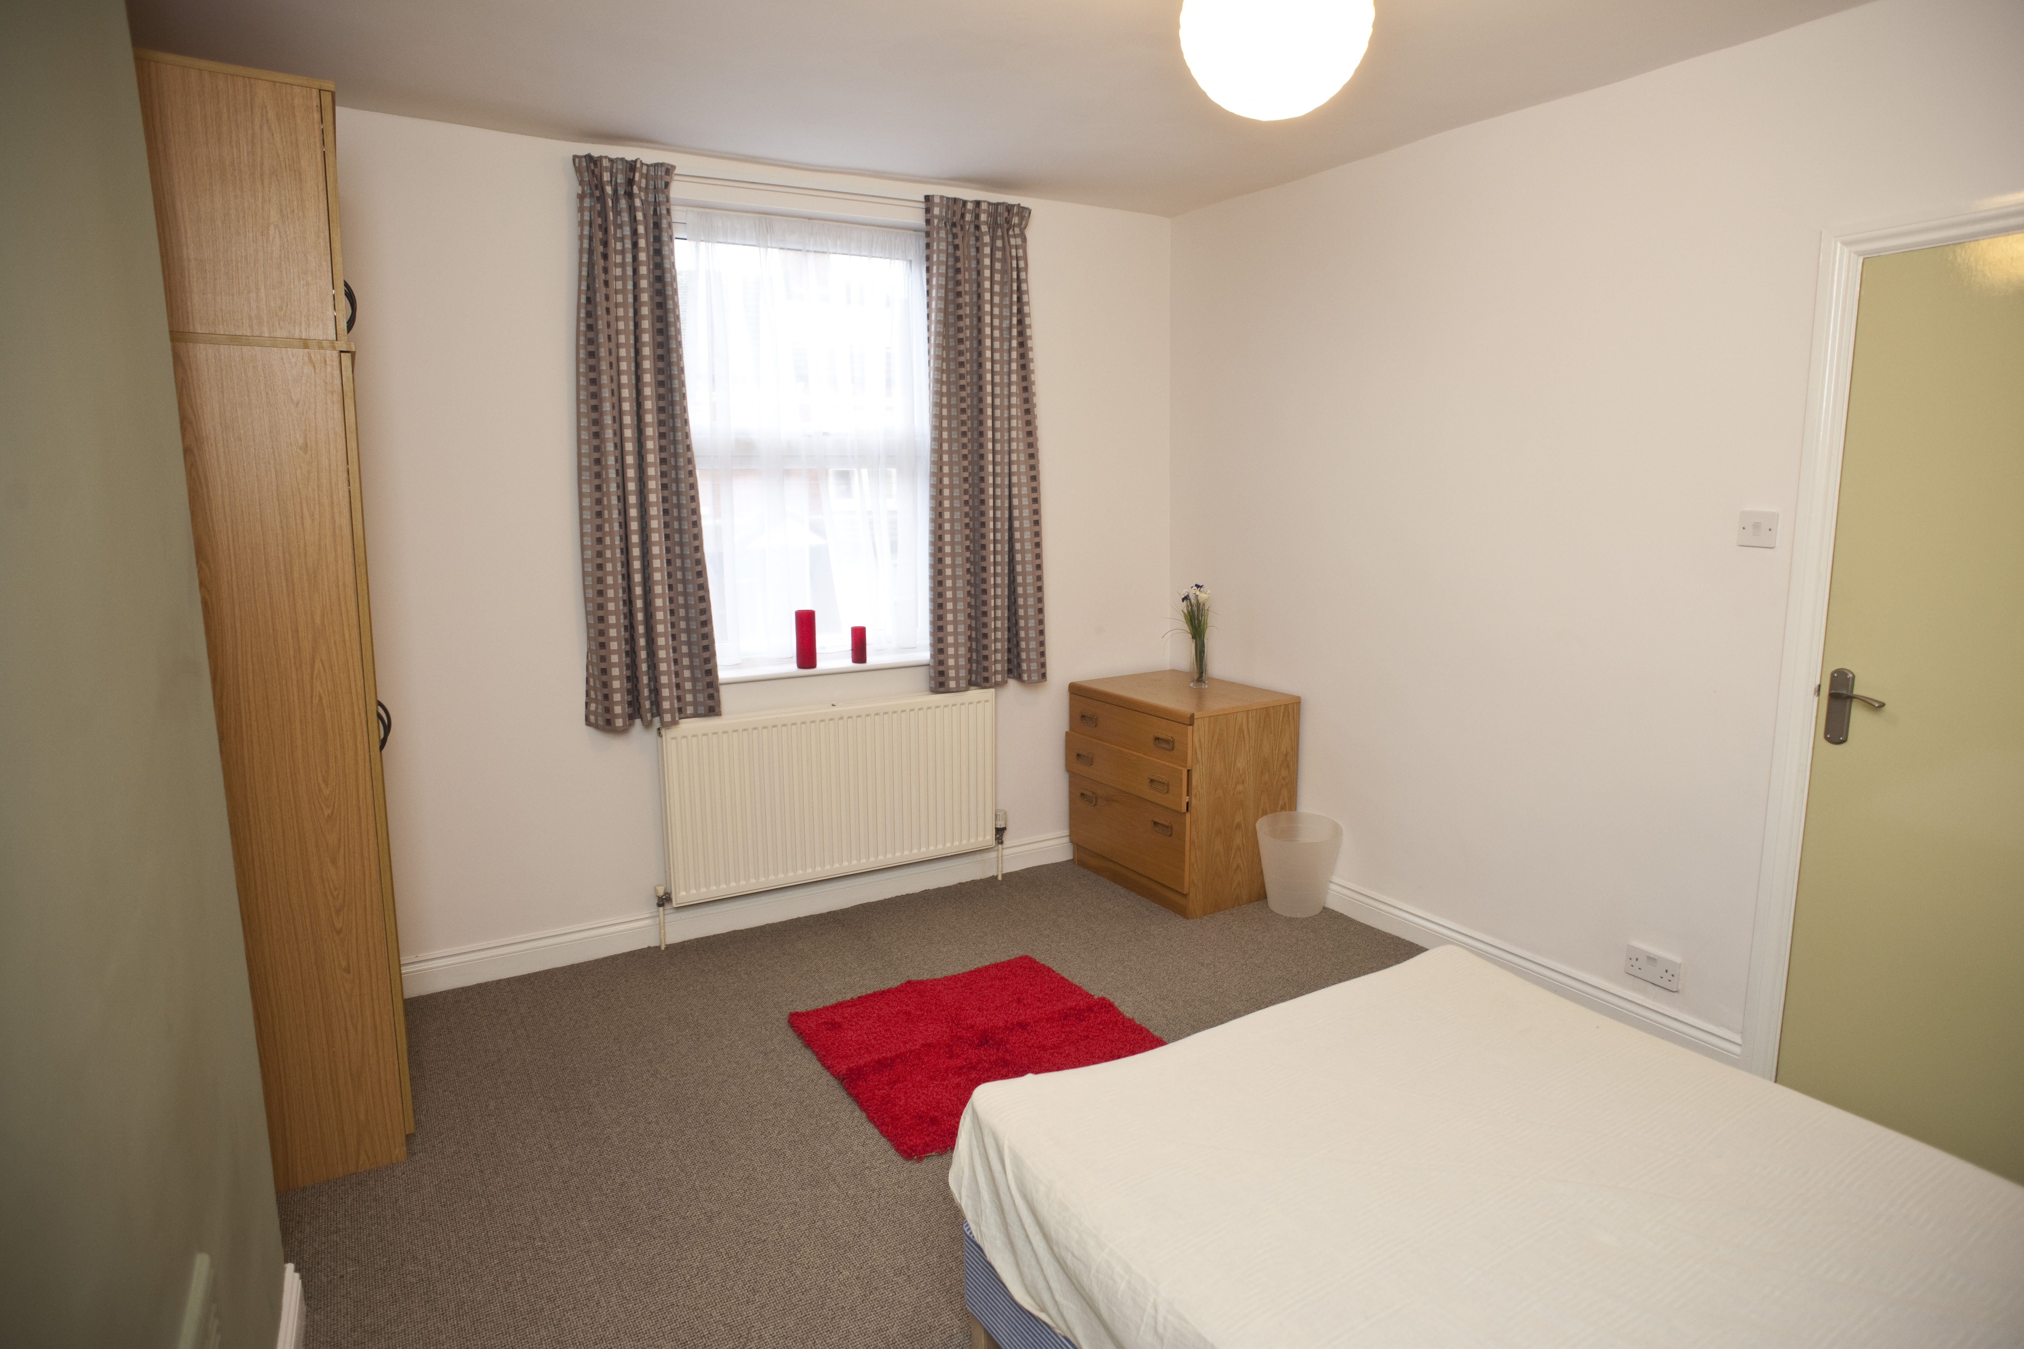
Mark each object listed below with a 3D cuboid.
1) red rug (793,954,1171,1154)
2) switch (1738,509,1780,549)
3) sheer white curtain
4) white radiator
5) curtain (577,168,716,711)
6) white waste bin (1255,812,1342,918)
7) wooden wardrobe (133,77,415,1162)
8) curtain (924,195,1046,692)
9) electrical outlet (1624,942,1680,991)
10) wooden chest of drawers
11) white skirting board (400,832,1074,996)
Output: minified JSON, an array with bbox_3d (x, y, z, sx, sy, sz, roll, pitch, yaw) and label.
[{"bbox_3d":[-0.088,1.008,3.121,0.810,0.025,0.798,-6,11,-30],"label":"red rug"},{"bbox_3d":[1.818,-0.352,2.736,0.011,0.086,0.086,-6,11,-30],"label":"switch"},{"bbox_3d":[-0.728,-0.789,3.934,0.972,1.527,0.120,-6,11,-30],"label":"sheer white curtain"},{"bbox_3d":[-0.608,0.412,4.003,1.218,0.600,0.075,-6,11,-30],"label":"white radiator"},{"bbox_3d":[-1.148,-0.690,3.460,0.424,1.681,0.120,-6,11,-30],"label":"curtain"},{"bbox_3d":[1.025,0.708,4.029,0.301,0.297,0.301,0,10,0],"label":"white waste bin"},{"bbox_3d":[-1.838,-0.069,2.662,0.575,2.324,0.900,-6,11,-30],"label":"wooden wardrobe"},{"bbox_3d":[-0.088,-0.807,4.071,0.496,1.709,0.120,-6,11,-30],"label":"curtain"},{"bbox_3d":[1.749,0.800,3.064,0.012,0.086,0.145,-6,11,-30],"label":"electrical outlet"},{"bbox_3d":[0.644,0.430,4.342,0.523,0.745,0.725,-6,11,-30],"label":"wooden chest of drawers"},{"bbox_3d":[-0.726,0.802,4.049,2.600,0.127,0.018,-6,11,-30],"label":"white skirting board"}]

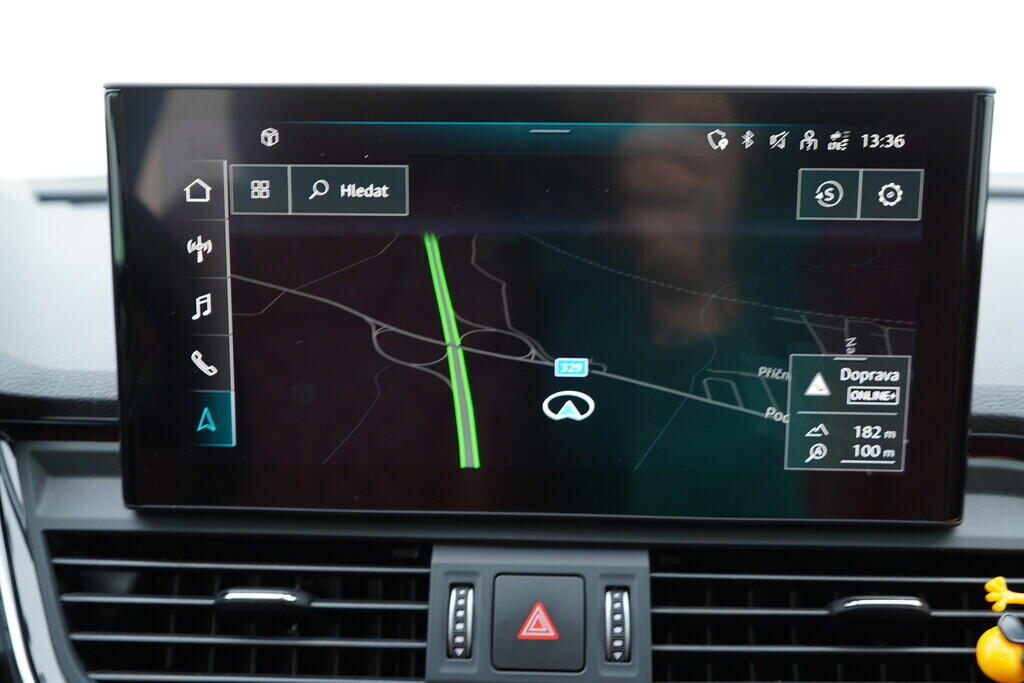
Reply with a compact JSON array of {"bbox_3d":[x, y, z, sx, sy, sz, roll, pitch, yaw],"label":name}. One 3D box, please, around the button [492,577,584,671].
[{"bbox_3d":[0.009,0.093,0.338,0.030,0.031,0.008,1,-16,2],"label":"button"}]

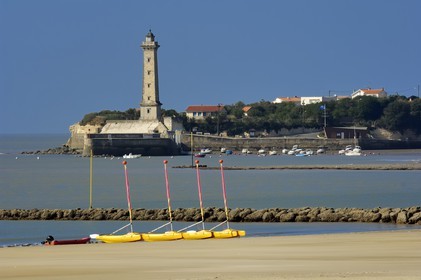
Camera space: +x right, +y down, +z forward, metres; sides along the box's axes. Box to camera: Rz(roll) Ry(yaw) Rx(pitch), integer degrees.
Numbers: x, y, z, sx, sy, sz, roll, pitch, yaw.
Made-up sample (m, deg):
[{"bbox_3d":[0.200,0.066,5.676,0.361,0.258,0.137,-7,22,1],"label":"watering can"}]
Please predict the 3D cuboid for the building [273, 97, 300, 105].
[{"bbox_3d":[30.852,-14.663,1400.007,11.000,4.700,7.800,0,0,-32],"label":"building"}]

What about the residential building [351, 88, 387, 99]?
[{"bbox_3d":[64.610,-17.818,1420.009,11.700,5.600,9.000,0,0,24],"label":"residential building"}]

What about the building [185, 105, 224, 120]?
[{"bbox_3d":[-1.576,-10.168,1300.008,13.200,5.400,9.000,0,0,16],"label":"building"}]

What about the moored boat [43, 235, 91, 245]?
[{"bbox_3d":[-11.379,7.978,277.001,3.850,0.800,1.700,0,0,-5],"label":"moored boat"}]

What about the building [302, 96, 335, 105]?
[{"bbox_3d":[43.561,-14.955,1410.007,10.300,4.600,10.200,0,0,32],"label":"building"}]

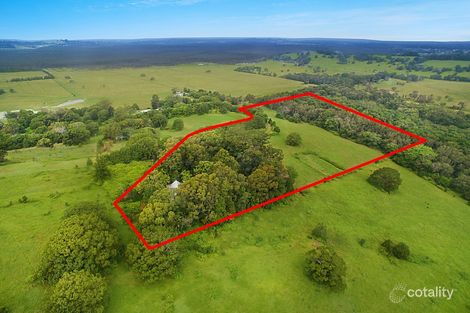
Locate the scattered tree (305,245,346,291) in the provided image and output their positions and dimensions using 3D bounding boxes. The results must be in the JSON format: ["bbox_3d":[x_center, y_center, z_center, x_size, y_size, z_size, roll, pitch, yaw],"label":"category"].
[{"bbox_3d":[30.770,38.170,89.520,13.300,12.480,13.300,0,24,0],"label":"scattered tree"}]

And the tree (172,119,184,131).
[{"bbox_3d":[-58.450,-32.870,270.180,12.070,12.470,12.070,0,24,0],"label":"tree"}]

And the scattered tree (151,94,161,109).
[{"bbox_3d":[-114.480,-78.660,377.170,11.270,21.400,11.270,0,24,0],"label":"scattered tree"}]

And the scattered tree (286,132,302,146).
[{"bbox_3d":[50.260,-14.460,221.620,12.780,11.100,12.780,0,24,0],"label":"scattered tree"}]

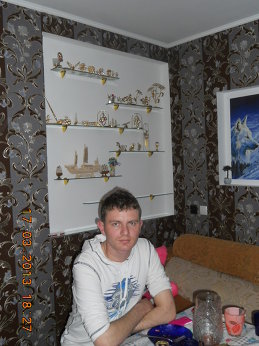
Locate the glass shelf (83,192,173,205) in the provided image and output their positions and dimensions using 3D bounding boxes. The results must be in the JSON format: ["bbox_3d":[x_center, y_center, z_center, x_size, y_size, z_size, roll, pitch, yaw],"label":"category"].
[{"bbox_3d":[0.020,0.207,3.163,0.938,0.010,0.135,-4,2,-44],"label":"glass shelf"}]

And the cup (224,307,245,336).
[{"bbox_3d":[0.409,0.585,1.484,0.079,0.090,0.079,-2,2,0],"label":"cup"}]

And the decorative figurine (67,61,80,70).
[{"bbox_3d":[-0.404,-0.776,2.748,0.115,0.072,0.050,-4,2,-44],"label":"decorative figurine"}]

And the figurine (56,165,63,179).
[{"bbox_3d":[-0.501,-0.008,2.715,0.049,0.104,0.049,-4,2,-44],"label":"figurine"}]

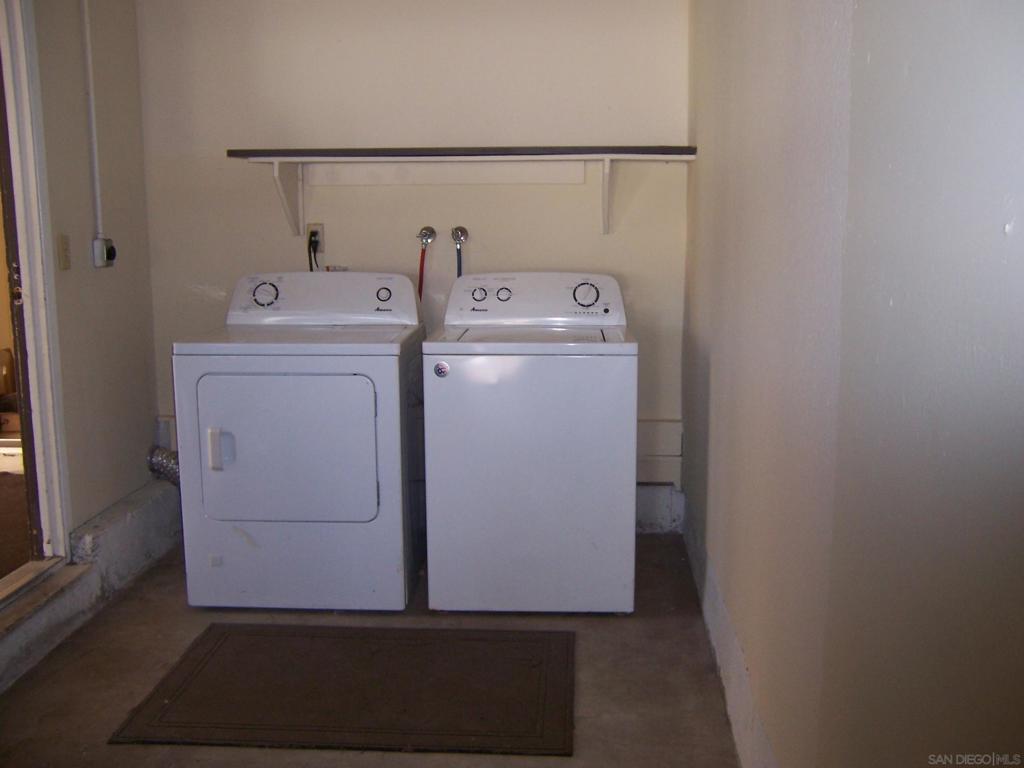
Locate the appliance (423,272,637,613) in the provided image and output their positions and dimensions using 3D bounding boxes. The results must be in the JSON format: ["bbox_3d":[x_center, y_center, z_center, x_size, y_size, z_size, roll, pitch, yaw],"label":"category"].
[{"bbox_3d":[0.076,0.172,3.533,0.695,1.105,0.680,0,10,3],"label":"appliance"}]

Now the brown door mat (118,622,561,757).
[{"bbox_3d":[-0.415,0.857,2.816,1.187,0.010,0.726,0,10,4],"label":"brown door mat"}]

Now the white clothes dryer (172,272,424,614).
[{"bbox_3d":[-0.712,0.175,3.533,0.738,1.105,0.700,0,10,3],"label":"white clothes dryer"}]

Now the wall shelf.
[{"bbox_3d":[-0.184,-0.731,3.743,1.720,0.317,0.290,0,10,2],"label":"wall shelf"}]

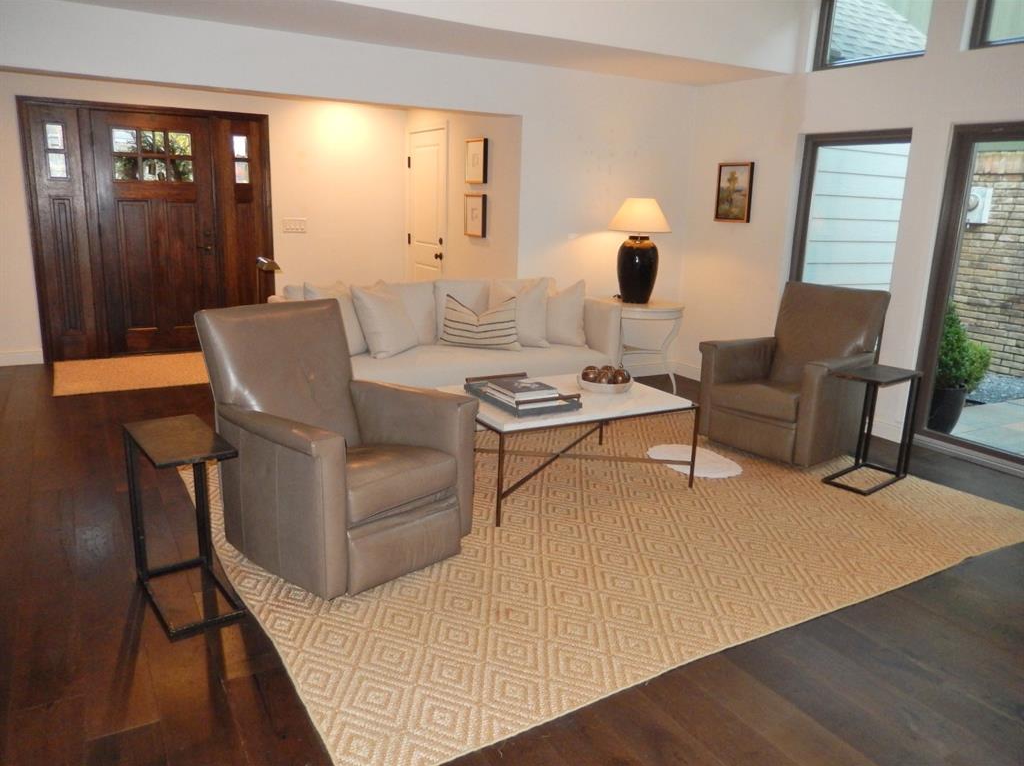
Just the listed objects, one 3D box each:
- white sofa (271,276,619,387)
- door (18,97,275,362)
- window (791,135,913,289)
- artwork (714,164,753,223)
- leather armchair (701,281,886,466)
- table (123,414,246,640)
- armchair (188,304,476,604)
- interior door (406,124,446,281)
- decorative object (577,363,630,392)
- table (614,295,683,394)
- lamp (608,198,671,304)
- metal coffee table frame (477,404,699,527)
[{"bbox_3d":[-0.421,-0.219,4.889,2.076,0.882,0.916,-6,15,-28],"label":"white sofa"},{"bbox_3d":[-3.119,-1.316,6.572,1.922,2.133,0.133,-6,15,-28],"label":"door"},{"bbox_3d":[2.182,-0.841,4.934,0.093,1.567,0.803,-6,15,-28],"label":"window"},{"bbox_3d":[1.702,-1.454,5.637,0.046,0.442,0.312,-6,15,-28],"label":"artwork"},{"bbox_3d":[1.741,-0.098,4.516,0.843,0.923,0.764,-9,16,-38],"label":"leather armchair"},{"bbox_3d":[-1.109,0.462,2.511,0.243,0.579,0.538,-8,16,-36],"label":"table"},{"bbox_3d":[-0.701,0.186,2.996,0.843,0.923,0.764,12,17,39],"label":"armchair"},{"bbox_3d":[-0.813,-1.339,7.117,0.066,2.052,0.857,-6,15,-28],"label":"interior door"},{"bbox_3d":[0.476,-0.032,3.836,0.292,0.113,0.292,1,13,0],"label":"decorative object"},{"bbox_3d":[0.987,-0.258,5.647,0.611,0.691,0.611,1,13,0],"label":"table"},{"bbox_3d":[0.970,-0.998,5.614,0.473,0.768,0.473,1,13,0],"label":"lamp"},{"bbox_3d":[0.242,0.280,3.775,1.142,0.438,0.803,-6,15,-28],"label":"metal coffee table frame"}]

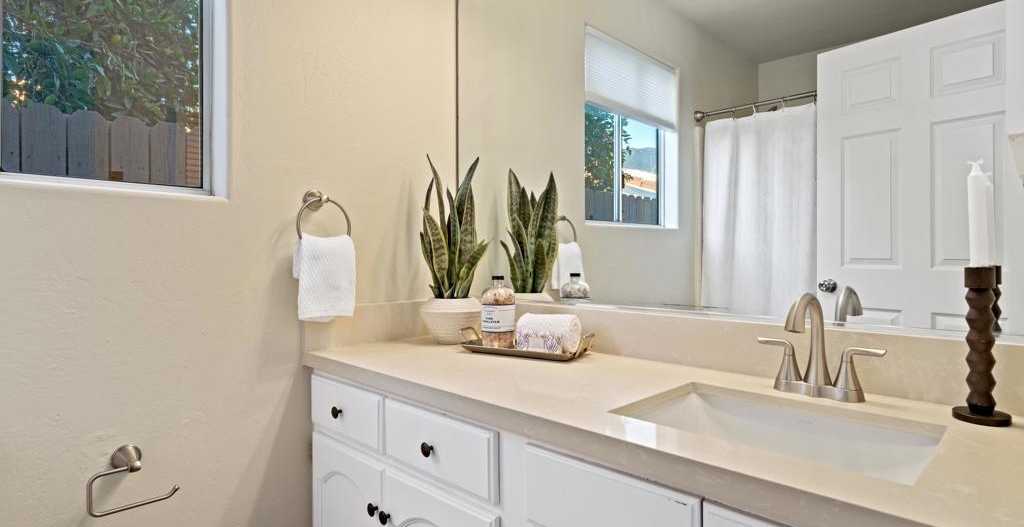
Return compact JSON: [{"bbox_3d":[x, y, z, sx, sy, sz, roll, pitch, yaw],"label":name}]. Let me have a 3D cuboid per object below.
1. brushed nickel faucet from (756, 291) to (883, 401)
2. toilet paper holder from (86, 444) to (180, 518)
[{"bbox_3d":[0.537,0.152,0.983,0.219,0.195,0.175,1,1,45],"label":"brushed nickel faucet"},{"bbox_3d":[-0.842,0.471,1.200,0.083,0.121,0.169,1,1,45],"label":"toilet paper holder"}]

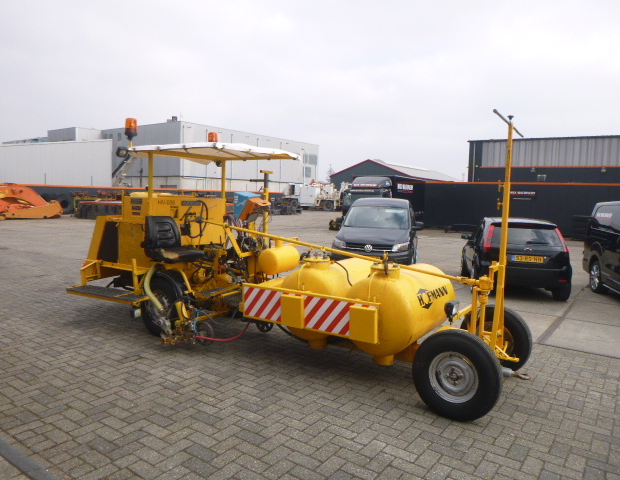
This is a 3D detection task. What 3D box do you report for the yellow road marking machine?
[{"bbox_3d":[-0.439,-0.093,5.137,5.440,2.440,1.600,5,6,33],"label":"yellow road marking machine"}]

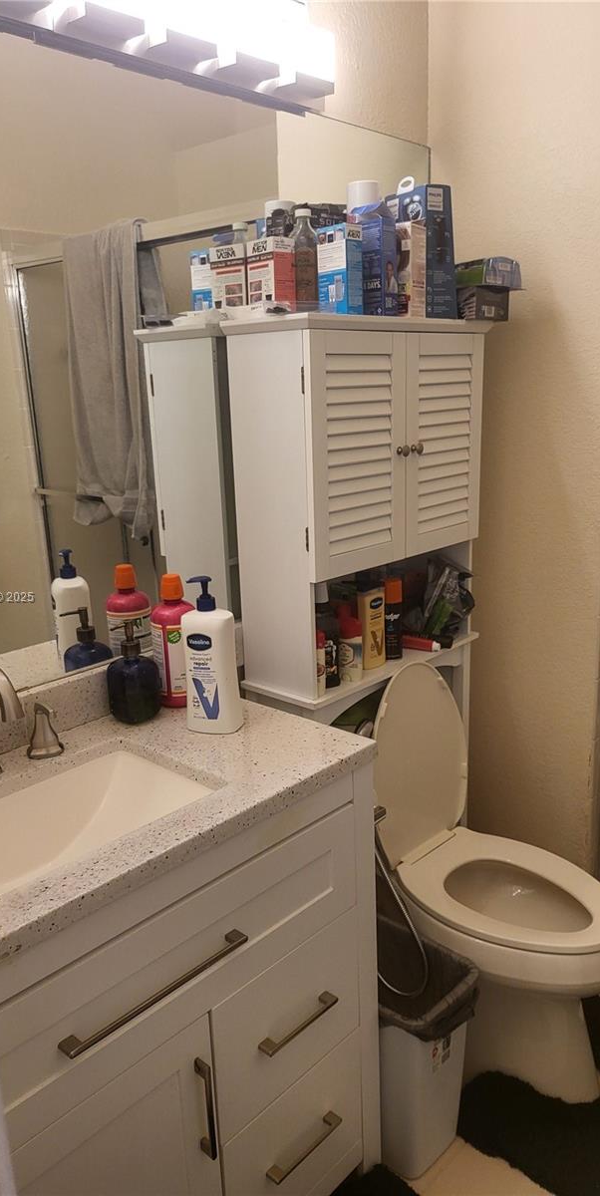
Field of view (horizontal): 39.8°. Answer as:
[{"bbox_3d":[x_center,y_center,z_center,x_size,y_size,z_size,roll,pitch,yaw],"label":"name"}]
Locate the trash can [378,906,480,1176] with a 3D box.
[{"bbox_3d":[0.182,0.875,1.623,0.275,0.376,0.190,11,20,42],"label":"trash can"}]

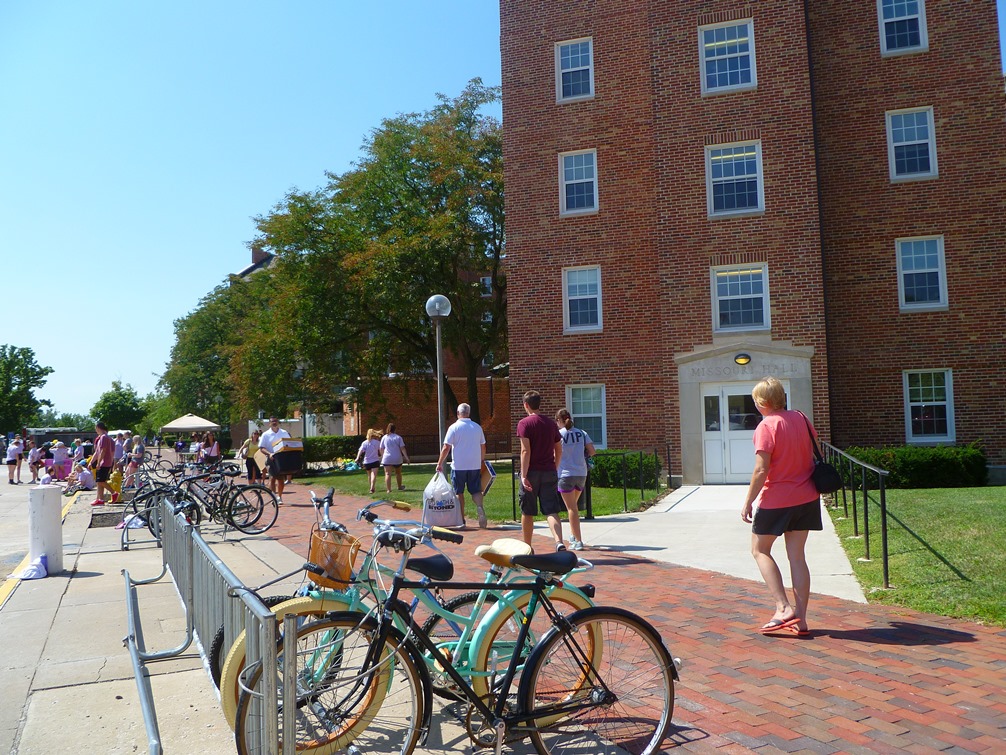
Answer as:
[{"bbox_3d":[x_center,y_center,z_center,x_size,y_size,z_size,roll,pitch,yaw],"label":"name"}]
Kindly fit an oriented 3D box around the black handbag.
[{"bbox_3d":[2.121,0.506,5.420,0.130,0.530,0.260,2,-7,-35],"label":"black handbag"}]

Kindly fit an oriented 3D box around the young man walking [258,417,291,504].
[{"bbox_3d":[-4.619,1.682,16.585,0.620,1.754,0.500,1,-6,-22],"label":"young man walking"}]

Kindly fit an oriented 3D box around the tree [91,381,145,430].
[{"bbox_3d":[-30.713,3.724,64.674,4.500,7.000,4.500,1,-6,-25],"label":"tree"}]

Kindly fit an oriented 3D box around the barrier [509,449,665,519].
[{"bbox_3d":[1.567,1.712,13.496,0.550,1.020,3.800,-6,-7,44],"label":"barrier"}]

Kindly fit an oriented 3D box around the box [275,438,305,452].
[{"bbox_3d":[-4.322,1.370,16.400,0.440,0.240,0.360,3,-19,-41],"label":"box"}]

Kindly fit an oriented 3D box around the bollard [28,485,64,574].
[{"bbox_3d":[-4.771,1.593,8.543,0.290,0.881,0.290,-1,-6,0],"label":"bollard"}]

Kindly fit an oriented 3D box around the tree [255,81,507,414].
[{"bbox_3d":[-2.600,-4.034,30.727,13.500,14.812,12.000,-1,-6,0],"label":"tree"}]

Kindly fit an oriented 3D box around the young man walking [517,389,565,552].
[{"bbox_3d":[0.406,1.061,9.288,0.500,1.820,0.520,1,-6,-22],"label":"young man walking"}]

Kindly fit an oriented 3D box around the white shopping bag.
[{"bbox_3d":[-0.862,1.732,11.600,0.540,0.820,0.330,-1,-5,-3],"label":"white shopping bag"}]

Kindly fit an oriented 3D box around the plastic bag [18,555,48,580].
[{"bbox_3d":[-4.752,1.929,8.220,0.330,0.200,0.260,2,-6,-30],"label":"plastic bag"}]

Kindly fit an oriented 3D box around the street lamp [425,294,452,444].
[{"bbox_3d":[-1.573,0.331,20.539,0.600,4.924,0.600,-1,-6,0],"label":"street lamp"}]

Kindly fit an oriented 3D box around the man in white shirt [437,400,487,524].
[{"bbox_3d":[-0.583,1.262,11.737,0.660,1.793,0.480,0,-6,-13],"label":"man in white shirt"}]

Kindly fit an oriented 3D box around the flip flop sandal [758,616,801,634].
[{"bbox_3d":[1.817,1.624,5.330,0.265,0.065,0.100,-17,-8,11],"label":"flip flop sandal"}]

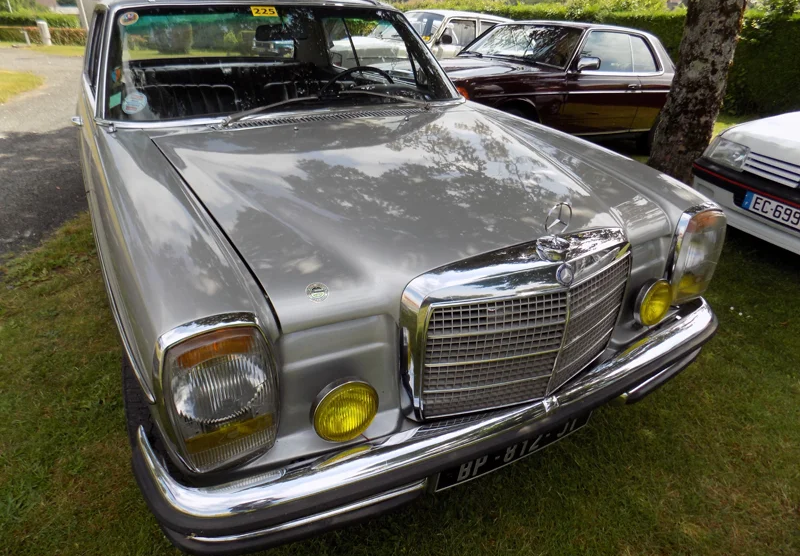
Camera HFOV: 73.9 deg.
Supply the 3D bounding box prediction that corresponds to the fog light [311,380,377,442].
[{"bbox_3d":[-0.117,0.255,1.072,0.142,0.142,0.075,-13,31,-27],"label":"fog light"}]

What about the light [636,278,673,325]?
[{"bbox_3d":[0.698,0.059,1.486,0.142,0.142,0.075,-13,31,-27],"label":"light"}]

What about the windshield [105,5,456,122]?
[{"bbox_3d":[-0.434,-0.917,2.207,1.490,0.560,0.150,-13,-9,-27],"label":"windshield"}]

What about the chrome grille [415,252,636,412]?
[{"bbox_3d":[0.325,0.133,1.202,0.590,0.310,0.110,-13,31,-27],"label":"chrome grille"}]

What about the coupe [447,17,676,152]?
[{"bbox_3d":[1.745,-2.275,6.275,4.640,1.390,1.790,-15,30,-33],"label":"coupe"}]

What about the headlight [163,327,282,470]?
[{"bbox_3d":[-0.320,0.223,0.963,0.188,0.290,0.120,-13,31,-27],"label":"headlight"}]

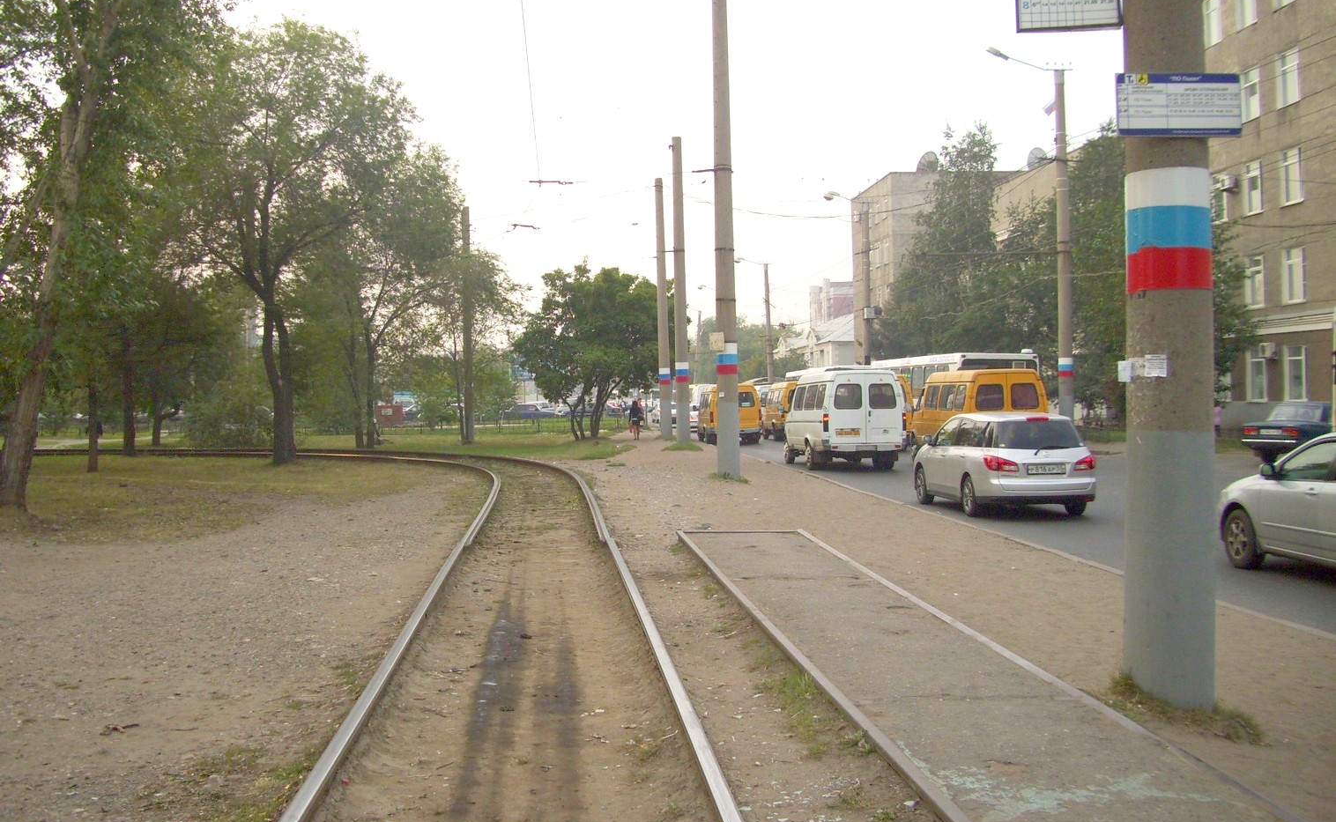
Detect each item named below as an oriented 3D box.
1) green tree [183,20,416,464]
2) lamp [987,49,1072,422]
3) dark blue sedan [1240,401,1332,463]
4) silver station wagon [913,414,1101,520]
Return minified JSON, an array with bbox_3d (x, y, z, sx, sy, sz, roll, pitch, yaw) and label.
[{"bbox_3d":[-10.742,-4.939,38.154,7.200,12.889,7.200,-1,0,0],"label":"green tree"},{"bbox_3d":[11.841,-5.409,42.900,2.850,13.000,0.500,-1,0,-4],"label":"lamp"},{"bbox_3d":[15.986,0.506,31.995,4.130,1.440,1.620,-1,0,-32],"label":"dark blue sedan"},{"bbox_3d":[5.073,0.771,20.302,1.700,1.500,4.420,-1,0,-4],"label":"silver station wagon"}]

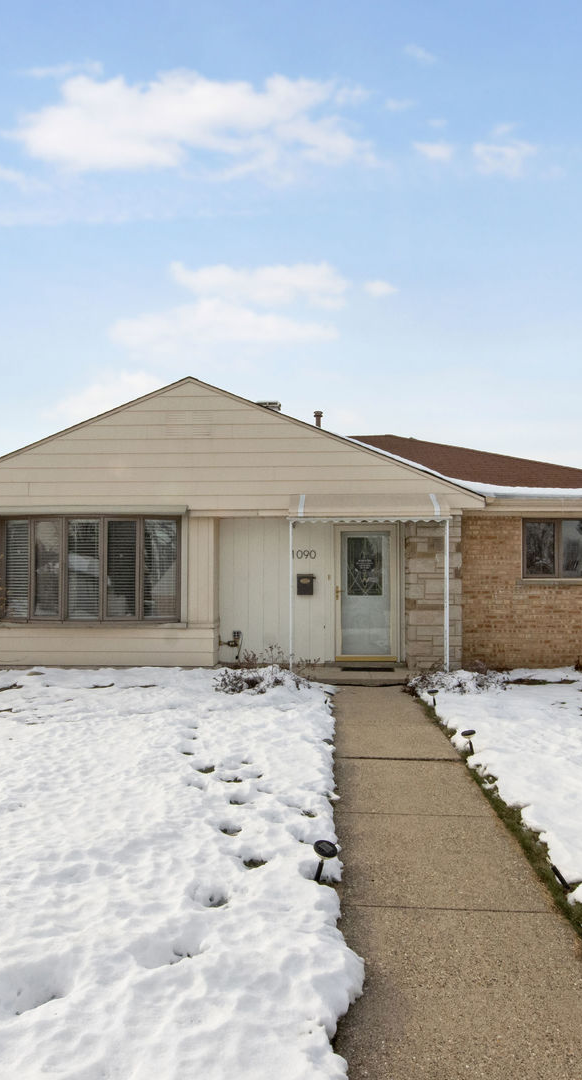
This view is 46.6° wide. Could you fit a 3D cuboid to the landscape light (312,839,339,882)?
[{"bbox_3d":[0.187,1.964,4.070,0.140,0.260,0.140,10,6,2],"label":"landscape light"}]

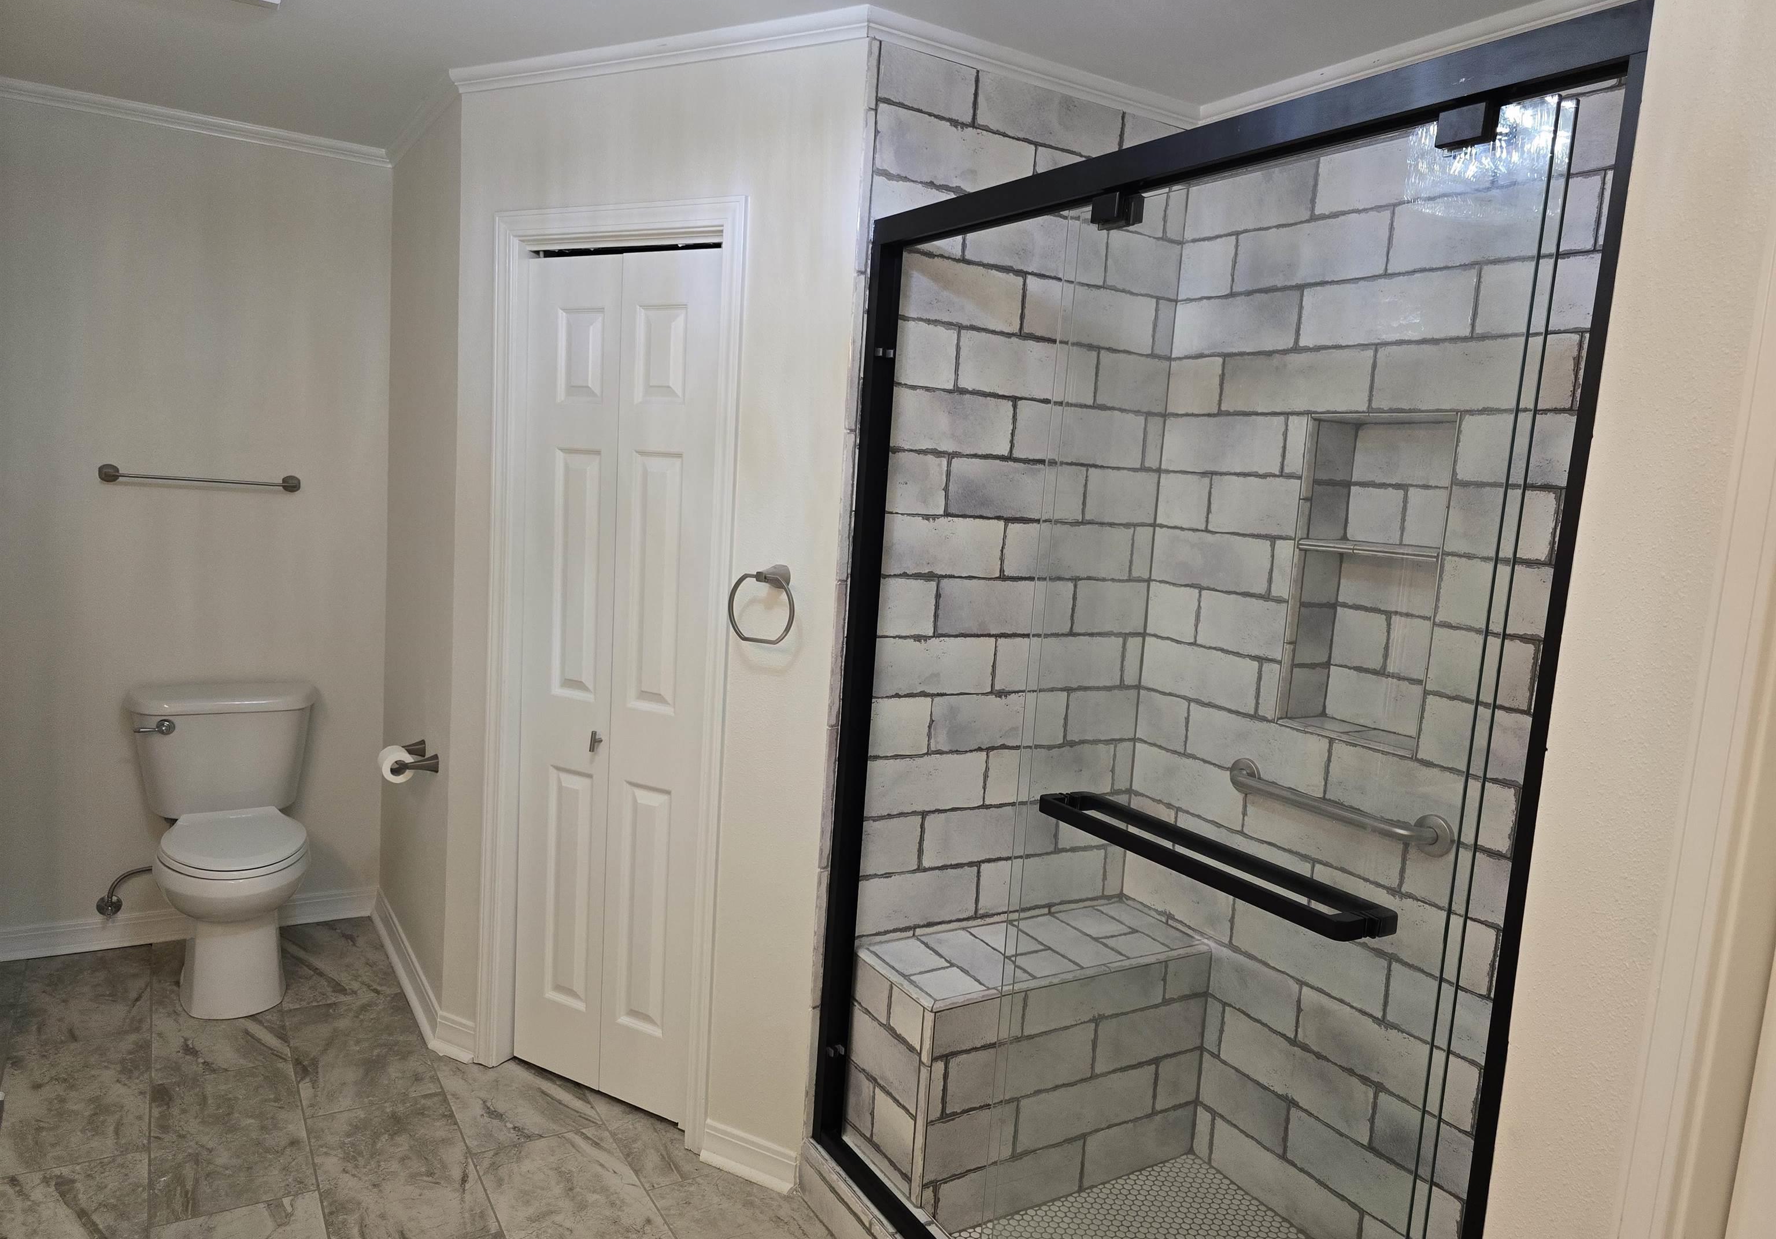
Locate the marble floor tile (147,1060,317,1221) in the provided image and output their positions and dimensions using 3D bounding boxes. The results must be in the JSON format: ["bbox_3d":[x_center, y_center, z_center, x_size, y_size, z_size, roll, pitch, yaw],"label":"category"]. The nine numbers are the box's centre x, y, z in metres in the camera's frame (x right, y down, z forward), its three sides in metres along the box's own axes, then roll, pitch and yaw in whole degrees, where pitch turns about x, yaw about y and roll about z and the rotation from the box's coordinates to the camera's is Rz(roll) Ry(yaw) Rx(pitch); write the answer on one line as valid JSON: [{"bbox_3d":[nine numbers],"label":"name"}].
[{"bbox_3d":[-1.484,1.171,2.669,0.303,0.014,0.597,-1,8,-32],"label":"marble floor tile"}]

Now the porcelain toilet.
[{"bbox_3d":[-1.880,0.646,3.366,0.485,0.800,0.710,-1,8,-32],"label":"porcelain toilet"}]

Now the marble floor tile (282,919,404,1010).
[{"bbox_3d":[-1.693,1.041,3.583,0.303,0.014,0.605,-1,8,-32],"label":"marble floor tile"}]

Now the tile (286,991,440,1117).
[{"bbox_3d":[-1.379,1.126,3.076,0.303,0.014,0.598,-1,8,-32],"label":"tile"}]

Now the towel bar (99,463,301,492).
[{"bbox_3d":[-2.027,-0.415,3.498,0.520,0.054,0.075,-1,8,-32],"label":"towel bar"}]

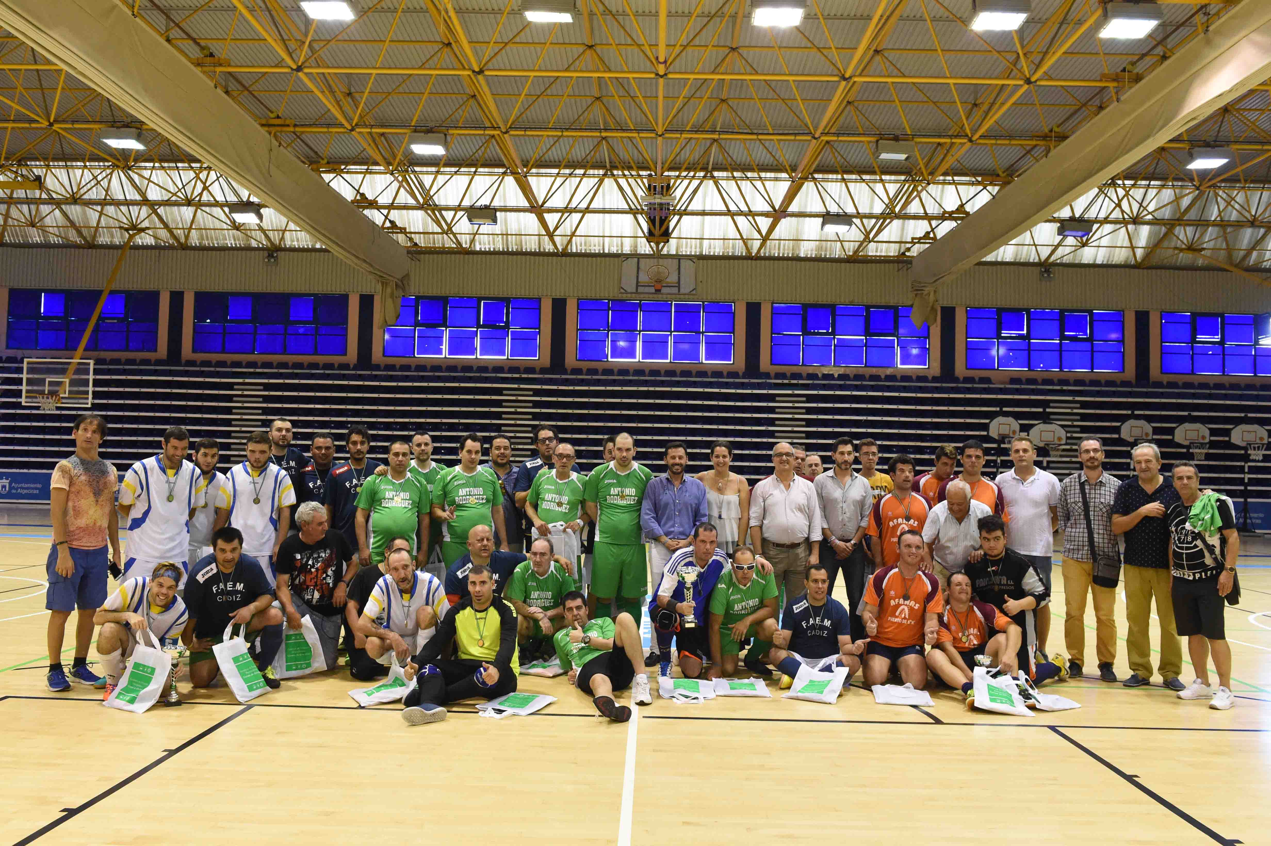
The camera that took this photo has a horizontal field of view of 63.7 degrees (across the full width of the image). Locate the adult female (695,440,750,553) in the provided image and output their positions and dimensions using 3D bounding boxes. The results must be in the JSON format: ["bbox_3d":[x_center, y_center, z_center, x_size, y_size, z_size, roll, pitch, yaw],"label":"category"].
[{"bbox_3d":[0.687,1.018,8.106,0.450,1.720,0.320,1,-2,3],"label":"adult female"}]

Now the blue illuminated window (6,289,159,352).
[{"bbox_3d":[-17.368,-3.213,32.159,4.707,1.876,0.150,1,-2,1],"label":"blue illuminated window"}]

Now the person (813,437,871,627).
[{"bbox_3d":[1.651,1.012,8.191,0.500,1.781,0.330,1,-2,8],"label":"person"}]

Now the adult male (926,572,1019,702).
[{"bbox_3d":[2.304,1.456,6.971,0.670,0.800,0.820,1,-2,1],"label":"adult male"}]

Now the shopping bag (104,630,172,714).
[{"bbox_3d":[-3.048,1.525,6.300,0.340,0.460,0.110,9,-33,22],"label":"shopping bag"}]

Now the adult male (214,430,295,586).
[{"bbox_3d":[-2.829,0.915,7.571,0.530,1.720,0.330,2,-2,-18],"label":"adult male"}]

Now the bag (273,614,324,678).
[{"bbox_3d":[-2.331,1.550,7.092,0.370,0.440,0.100,2,-3,-16],"label":"bag"}]

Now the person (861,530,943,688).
[{"bbox_3d":[1.973,1.337,7.540,0.580,1.100,0.680,1,-2,14],"label":"person"}]

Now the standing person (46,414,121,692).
[{"bbox_3d":[-3.627,0.828,6.690,0.490,1.768,0.330,3,-3,-40],"label":"standing person"}]

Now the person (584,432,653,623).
[{"bbox_3d":[-0.131,0.968,7.918,0.560,1.780,0.360,1,-2,-2],"label":"person"}]

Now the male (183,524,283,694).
[{"bbox_3d":[-2.781,1.239,7.107,0.660,1.040,0.750,2,-2,-17],"label":"male"}]

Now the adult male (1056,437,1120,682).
[{"bbox_3d":[3.412,1.008,7.709,0.490,1.800,0.360,1,-2,17],"label":"adult male"}]

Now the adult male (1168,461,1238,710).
[{"bbox_3d":[3.885,1.086,7.016,0.480,1.650,0.340,0,-3,35],"label":"adult male"}]

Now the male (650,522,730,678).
[{"bbox_3d":[0.404,1.274,7.501,0.600,1.120,0.720,1,-2,9],"label":"male"}]

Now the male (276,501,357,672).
[{"bbox_3d":[-2.383,1.184,7.596,0.620,1.197,0.750,2,-2,-12],"label":"male"}]

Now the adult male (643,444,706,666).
[{"bbox_3d":[0.306,0.999,7.983,0.520,1.730,0.330,1,-2,1],"label":"adult male"}]

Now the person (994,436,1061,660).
[{"bbox_3d":[3.215,1.038,8.369,0.550,1.840,0.360,1,-3,15],"label":"person"}]

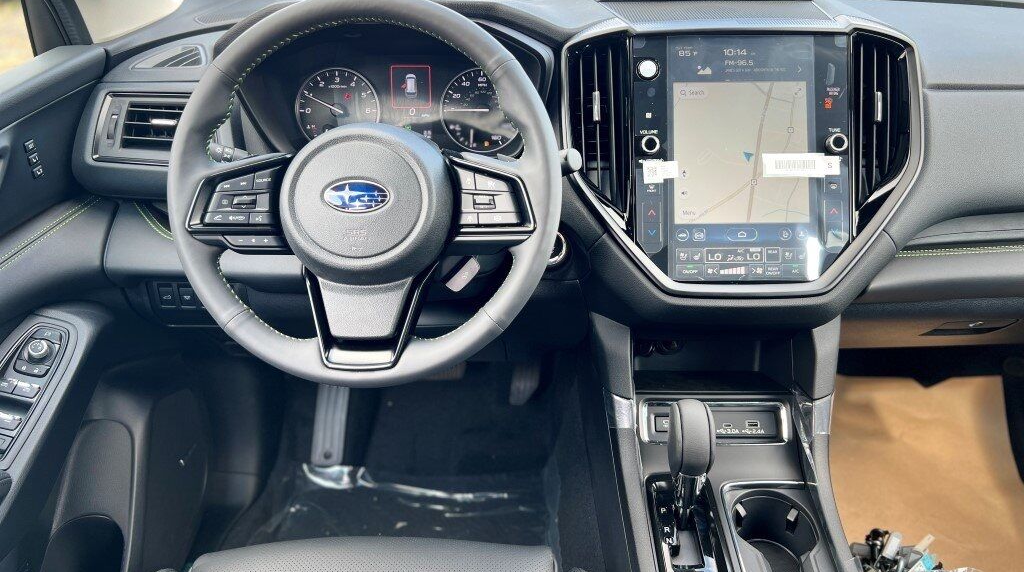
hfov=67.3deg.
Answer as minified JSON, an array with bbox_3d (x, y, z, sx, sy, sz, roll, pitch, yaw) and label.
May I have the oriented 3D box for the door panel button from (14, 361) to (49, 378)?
[{"bbox_3d":[-0.468,0.081,0.750,0.029,0.010,0.015,9,47,-11],"label":"door panel button"}]

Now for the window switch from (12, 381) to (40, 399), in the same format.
[{"bbox_3d":[-0.469,0.100,0.745,0.023,0.011,0.017,9,47,-11],"label":"window switch"}]

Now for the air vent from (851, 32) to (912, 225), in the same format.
[{"bbox_3d":[0.387,-0.166,0.815,0.066,0.194,0.040,0,1,0],"label":"air vent"}]

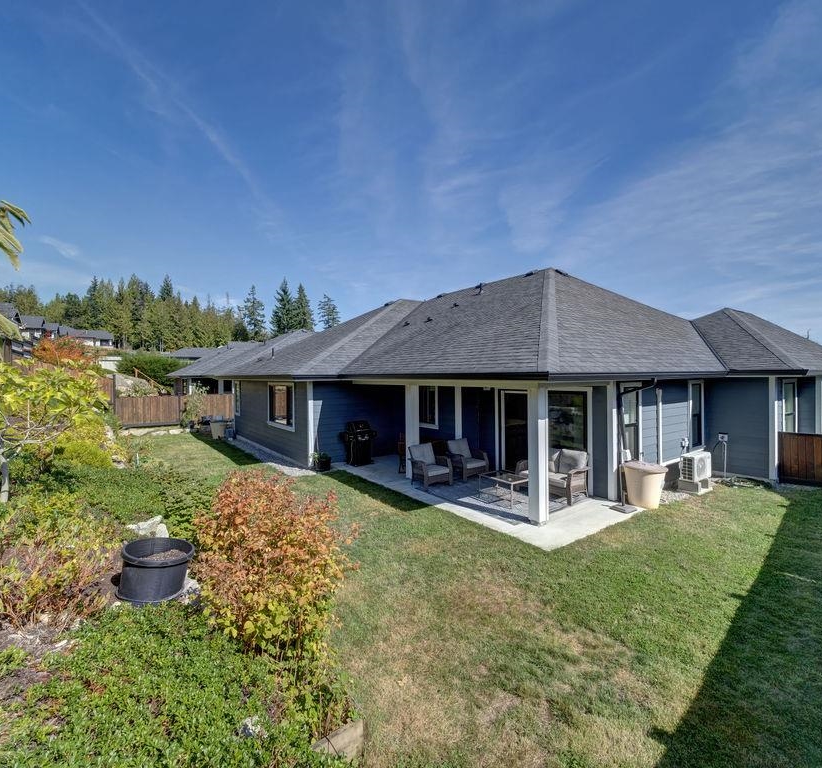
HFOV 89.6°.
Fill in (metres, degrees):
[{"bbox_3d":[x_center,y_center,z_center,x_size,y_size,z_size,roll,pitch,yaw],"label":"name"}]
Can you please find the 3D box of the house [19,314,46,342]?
[{"bbox_3d":[-61.442,-8.846,66.000,10.000,6.200,9.500,-2,2,-36],"label":"house"}]

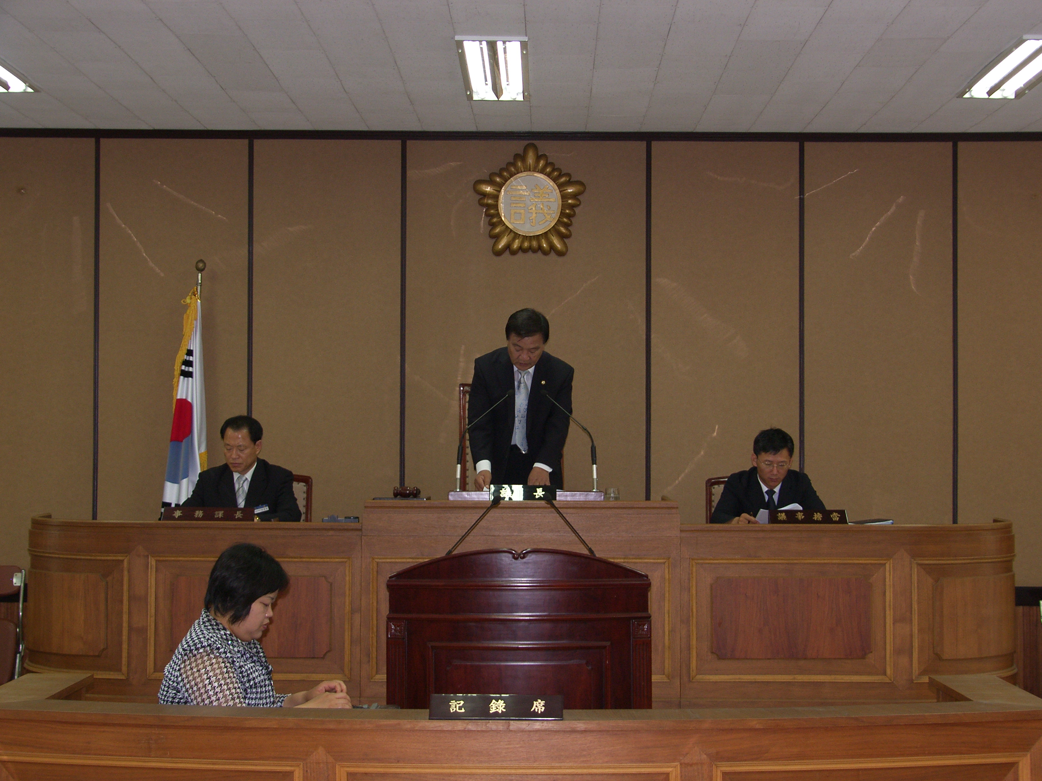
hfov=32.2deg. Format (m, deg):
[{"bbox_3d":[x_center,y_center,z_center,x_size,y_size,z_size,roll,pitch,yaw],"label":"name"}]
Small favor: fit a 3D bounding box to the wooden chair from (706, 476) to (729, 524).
[{"bbox_3d":[1.096,0.898,8.212,0.560,1.010,0.600,0,-2,1],"label":"wooden chair"}]

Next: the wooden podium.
[{"bbox_3d":[-0.006,1.134,6.372,0.913,1.186,0.600,0,-2,1],"label":"wooden podium"}]

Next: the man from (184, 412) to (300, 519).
[{"bbox_3d":[-1.249,0.749,8.023,0.517,1.275,0.680,0,-2,11],"label":"man"}]

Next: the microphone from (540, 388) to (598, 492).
[{"bbox_3d":[0.211,0.216,7.865,0.257,0.449,0.090,0,-2,26],"label":"microphone"}]

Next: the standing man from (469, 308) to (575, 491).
[{"bbox_3d":[-0.003,0.422,8.022,0.482,1.561,0.520,0,-2,1],"label":"standing man"}]

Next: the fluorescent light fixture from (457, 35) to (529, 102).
[{"bbox_3d":[-0.119,-1.512,8.383,0.310,0.080,1.340,0,-2,1],"label":"fluorescent light fixture"}]

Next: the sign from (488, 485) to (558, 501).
[{"bbox_3d":[0.011,0.438,7.712,0.286,0.068,0.050,0,-2,1],"label":"sign"}]

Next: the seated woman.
[{"bbox_3d":[-0.747,1.063,5.155,0.594,1.253,0.470,0,-2,3],"label":"seated woman"}]

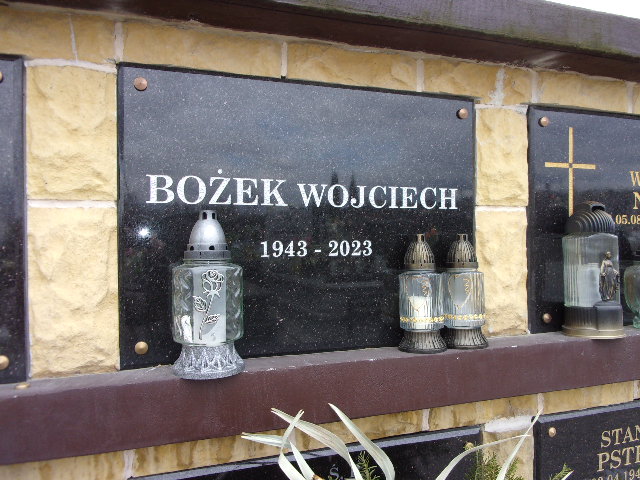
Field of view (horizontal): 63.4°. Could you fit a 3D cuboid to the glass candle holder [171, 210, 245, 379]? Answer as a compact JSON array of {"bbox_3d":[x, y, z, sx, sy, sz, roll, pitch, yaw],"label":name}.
[{"bbox_3d":[-0.195,0.089,0.906,0.124,0.278,0.124,-1,1,-18],"label":"glass candle holder"}]

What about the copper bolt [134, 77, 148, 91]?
[{"bbox_3d":[-0.314,-0.274,0.910,0.022,0.022,0.011,-1,1,-20],"label":"copper bolt"}]

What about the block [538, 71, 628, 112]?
[{"bbox_3d":[0.633,-0.358,1.308,0.282,0.079,0.087,-1,1,-20],"label":"block"}]

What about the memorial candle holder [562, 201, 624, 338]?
[{"bbox_3d":[0.641,0.064,1.211,0.128,0.309,0.136,0,1,-10],"label":"memorial candle holder"}]

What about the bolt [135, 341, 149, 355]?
[{"bbox_3d":[-0.315,0.190,0.913,0.022,0.022,0.011,-1,1,-20],"label":"bolt"}]

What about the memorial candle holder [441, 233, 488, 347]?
[{"bbox_3d":[0.308,0.106,1.098,0.097,0.233,0.097,0,1,16],"label":"memorial candle holder"}]

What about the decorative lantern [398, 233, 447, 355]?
[{"bbox_3d":[0.212,0.107,1.065,0.099,0.233,0.099,0,1,12],"label":"decorative lantern"}]

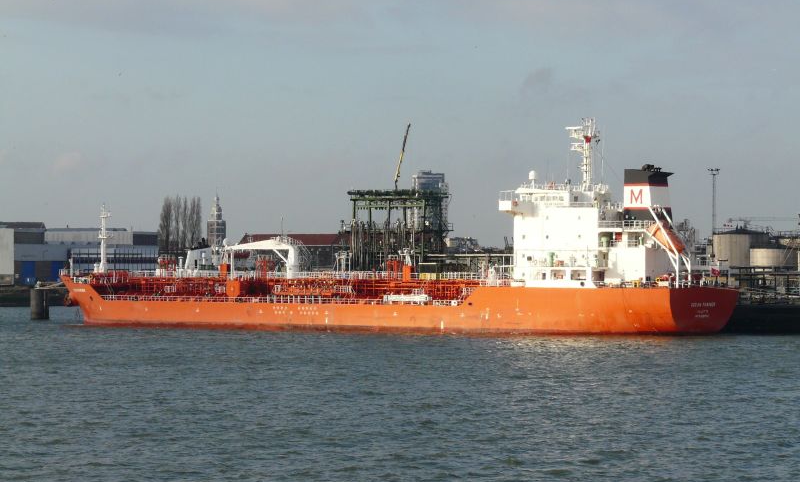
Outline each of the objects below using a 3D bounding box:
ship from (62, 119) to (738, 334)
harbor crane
[{"bbox_3d":[-6.717,-1.616,449.592,125.034,32.721,20.453,0,-1,35],"label":"ship"},{"bbox_3d":[0.420,-14.125,478.000,0.900,11.233,0.800,11,0,0],"label":"harbor crane"}]

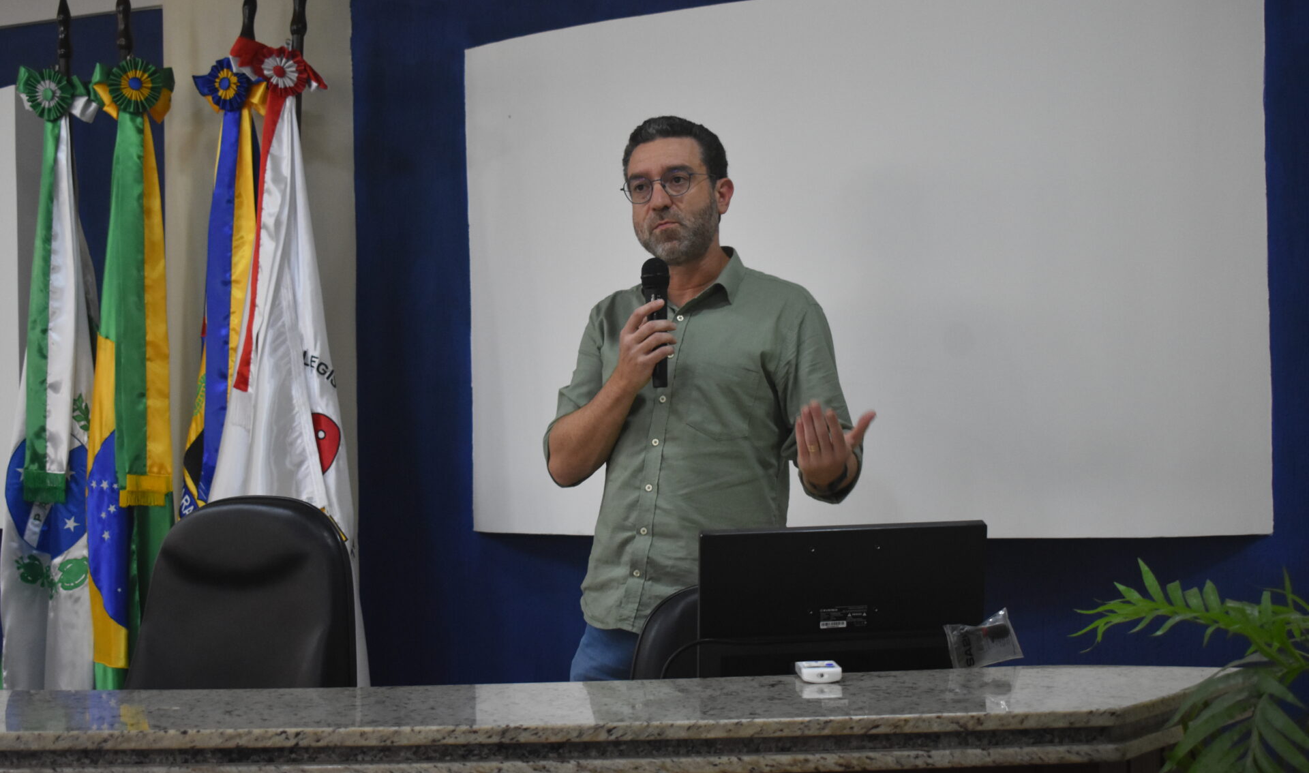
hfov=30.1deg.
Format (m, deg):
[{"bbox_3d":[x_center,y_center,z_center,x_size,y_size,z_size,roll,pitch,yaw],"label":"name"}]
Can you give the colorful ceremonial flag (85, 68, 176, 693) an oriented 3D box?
[{"bbox_3d":[-1.134,0.031,5.300,0.240,1.500,0.220,-1,-1,5],"label":"colorful ceremonial flag"}]

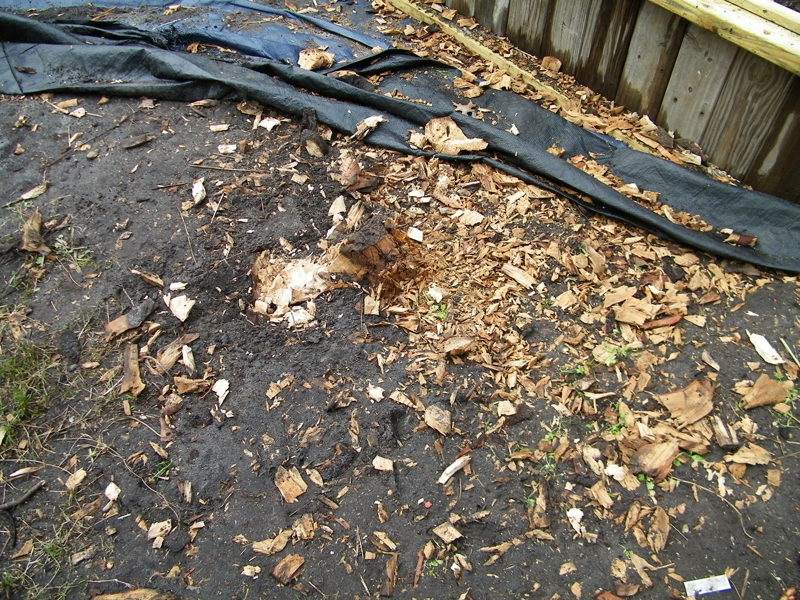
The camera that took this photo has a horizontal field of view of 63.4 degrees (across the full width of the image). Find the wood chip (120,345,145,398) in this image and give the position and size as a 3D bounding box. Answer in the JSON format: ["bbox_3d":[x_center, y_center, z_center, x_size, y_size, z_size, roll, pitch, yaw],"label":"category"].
[{"bbox_3d":[-0.652,0.167,1.571,0.057,0.022,0.158,-13,50,-11],"label":"wood chip"}]

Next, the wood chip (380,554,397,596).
[{"bbox_3d":[-0.018,0.499,1.177,0.020,0.014,0.075,6,53,7],"label":"wood chip"}]

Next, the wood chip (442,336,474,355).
[{"bbox_3d":[0.133,0.104,1.460,0.064,0.022,0.037,2,52,4],"label":"wood chip"}]

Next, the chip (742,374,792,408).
[{"bbox_3d":[0.857,0.212,1.511,0.127,0.027,0.071,-16,51,-13],"label":"chip"}]

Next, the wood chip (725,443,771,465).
[{"bbox_3d":[0.755,0.335,1.409,0.094,0.018,0.052,3,49,3],"label":"wood chip"}]

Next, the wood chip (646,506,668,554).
[{"bbox_3d":[0.490,0.432,1.222,0.036,0.015,0.087,13,49,12],"label":"wood chip"}]

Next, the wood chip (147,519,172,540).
[{"bbox_3d":[-0.461,0.442,1.241,0.044,0.013,0.031,-16,53,-10],"label":"wood chip"}]

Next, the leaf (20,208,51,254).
[{"bbox_3d":[-1.059,-0.197,1.877,0.072,0.046,0.155,-15,51,-12],"label":"leaf"}]

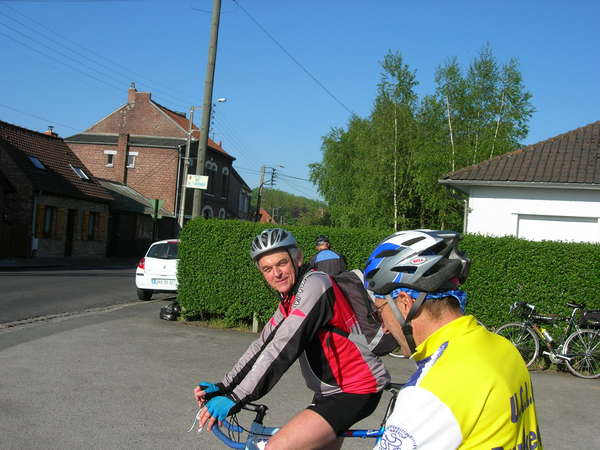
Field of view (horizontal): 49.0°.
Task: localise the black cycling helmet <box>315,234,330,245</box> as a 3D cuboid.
[{"bbox_3d":[0.325,0.210,9.600,0.210,0.160,0.280,4,-2,-30],"label":"black cycling helmet"}]

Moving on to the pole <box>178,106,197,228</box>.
[{"bbox_3d":[-6.655,-2.385,38.388,0.280,9.000,0.280,4,-1,11],"label":"pole"}]

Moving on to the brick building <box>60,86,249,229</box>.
[{"bbox_3d":[-10.071,-3.430,50.500,7.900,11.100,15.800,3,-1,12],"label":"brick building"}]

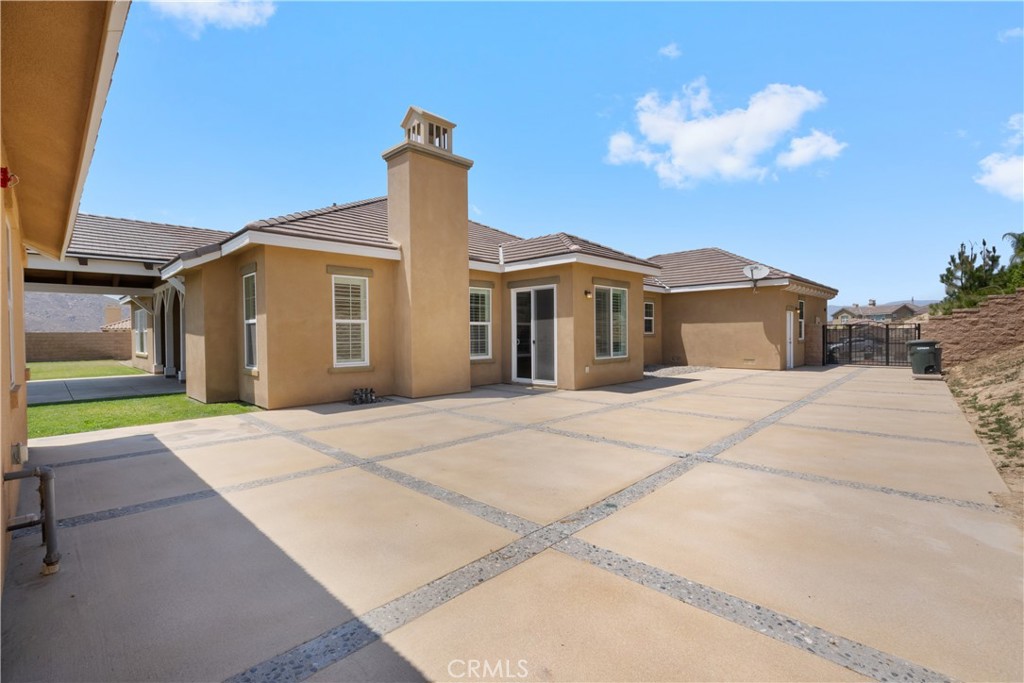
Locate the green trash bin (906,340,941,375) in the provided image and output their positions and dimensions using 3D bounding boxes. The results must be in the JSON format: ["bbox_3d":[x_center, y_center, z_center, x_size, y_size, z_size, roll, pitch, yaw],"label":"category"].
[{"bbox_3d":[13.060,0.475,14.450,0.810,1.080,0.690,0,1,40],"label":"green trash bin"}]

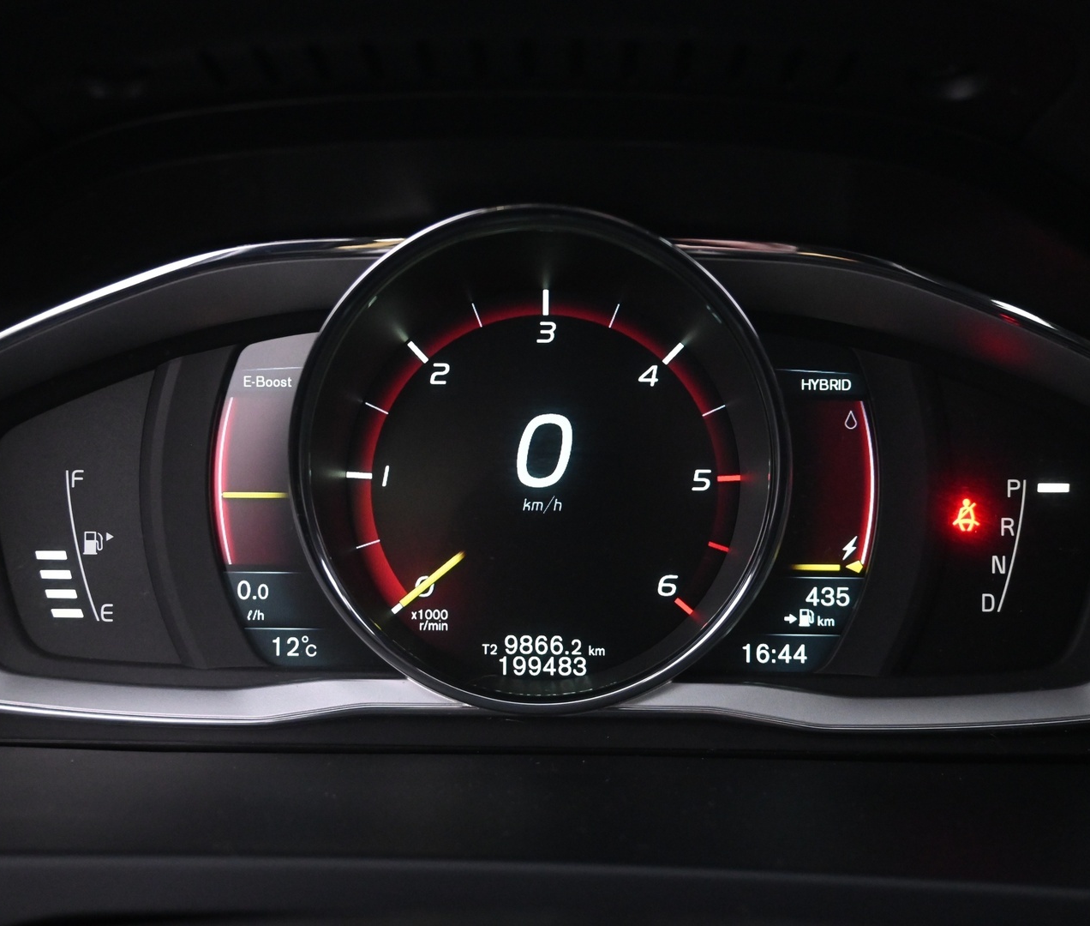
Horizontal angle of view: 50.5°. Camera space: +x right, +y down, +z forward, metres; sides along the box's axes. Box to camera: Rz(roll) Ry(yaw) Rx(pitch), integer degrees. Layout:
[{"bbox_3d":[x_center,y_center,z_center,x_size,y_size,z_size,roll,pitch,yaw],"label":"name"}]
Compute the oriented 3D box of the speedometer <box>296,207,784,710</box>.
[{"bbox_3d":[-0.001,0.001,0.287,0.121,0.123,0.030,0,-6,0],"label":"speedometer"}]

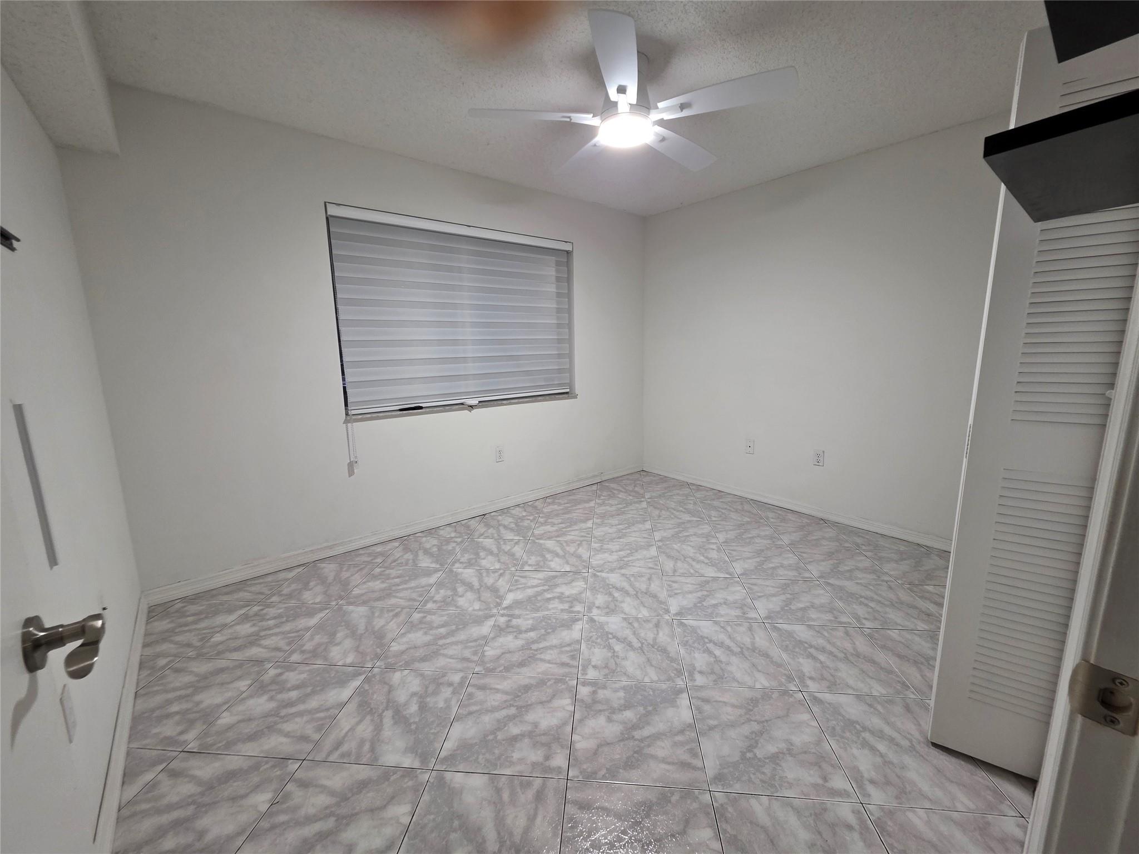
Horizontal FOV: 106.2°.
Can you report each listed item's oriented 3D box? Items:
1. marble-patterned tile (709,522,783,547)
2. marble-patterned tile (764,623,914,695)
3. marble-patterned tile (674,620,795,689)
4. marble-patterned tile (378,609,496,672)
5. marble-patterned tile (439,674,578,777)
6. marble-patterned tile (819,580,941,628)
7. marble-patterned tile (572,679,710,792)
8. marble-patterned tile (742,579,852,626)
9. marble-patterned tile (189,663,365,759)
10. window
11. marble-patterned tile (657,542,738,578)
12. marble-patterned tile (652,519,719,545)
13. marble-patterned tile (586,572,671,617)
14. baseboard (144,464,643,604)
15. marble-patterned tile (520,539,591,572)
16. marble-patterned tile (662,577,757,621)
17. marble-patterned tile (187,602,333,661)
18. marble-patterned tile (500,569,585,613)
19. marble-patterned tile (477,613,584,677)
[{"bbox_3d":[1.182,0.729,2.904,0.410,0.010,0.398,0,10,5],"label":"marble-patterned tile"},{"bbox_3d":[1.071,0.932,1.733,0.410,0.010,0.398,0,10,5],"label":"marble-patterned tile"},{"bbox_3d":[0.663,0.938,1.775,0.406,0.020,0.404,0,10,5],"label":"marble-patterned tile"},{"bbox_3d":[-0.562,0.933,1.887,0.410,0.010,0.398,0,10,5],"label":"marble-patterned tile"},{"bbox_3d":[-0.190,1.005,1.460,0.406,0.020,0.404,0,10,5],"label":"marble-patterned tile"},{"bbox_3d":[1.516,0.864,2.085,0.410,0.010,0.398,0,10,5],"label":"marble-patterned tile"},{"bbox_3d":[0.217,1.005,1.423,0.406,0.020,0.404,0,10,5],"label":"marble-patterned tile"},{"bbox_3d":[1.111,0.871,2.129,0.406,0.020,0.404,0,10,5],"label":"marble-patterned tile"},{"bbox_3d":[-1.007,1.001,1.536,0.410,0.010,0.398,0,10,5],"label":"marble-patterned tile"},{"bbox_3d":[-0.685,-0.792,3.124,1.844,1.249,0.100,-9,12,-39],"label":"window"},{"bbox_3d":[0.740,0.805,2.561,0.406,0.020,0.404,0,10,5],"label":"marble-patterned tile"},{"bbox_3d":[0.774,0.729,2.943,0.410,0.010,0.398,0,10,5],"label":"marble-patterned tile"},{"bbox_3d":[0.294,0.872,2.208,0.406,0.020,0.404,0,10,5],"label":"marble-patterned tile"},{"bbox_3d":[-0.675,0.640,3.320,3.761,0.083,0.013,-9,13,-39],"label":"baseboard"},{"bbox_3d":[-0.079,0.805,2.646,0.406,0.020,0.404,0,10,5],"label":"marble-patterned tile"},{"bbox_3d":[0.700,0.865,2.162,0.410,0.010,0.398,0,10,5],"label":"marble-patterned tile"},{"bbox_3d":[-1.385,0.940,1.969,0.406,0.020,0.404,0,10,5],"label":"marble-patterned tile"},{"bbox_3d":[-0.116,0.872,2.247,0.406,0.020,0.404,0,10,5],"label":"marble-patterned tile"},{"bbox_3d":[-0.154,0.933,1.849,0.410,0.010,0.398,0,10,5],"label":"marble-patterned tile"}]

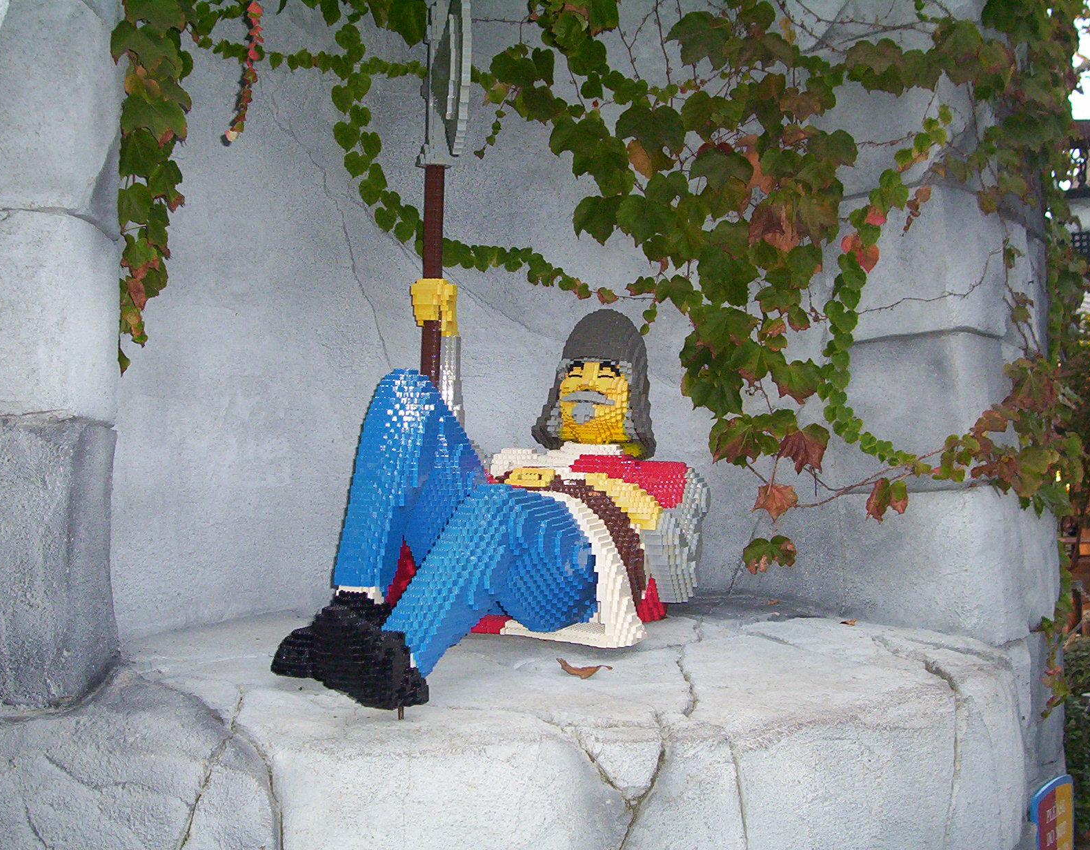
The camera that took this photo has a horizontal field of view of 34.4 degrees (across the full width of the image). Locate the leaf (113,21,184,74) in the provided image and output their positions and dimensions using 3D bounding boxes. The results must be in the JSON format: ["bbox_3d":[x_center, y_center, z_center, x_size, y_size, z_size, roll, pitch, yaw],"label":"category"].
[{"bbox_3d":[-0.646,-0.614,2.860,0.115,0.095,0.035,-2,-12,-13],"label":"leaf"}]

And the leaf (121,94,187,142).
[{"bbox_3d":[-0.622,-0.488,2.800,0.105,0.080,0.035,0,4,-6],"label":"leaf"}]

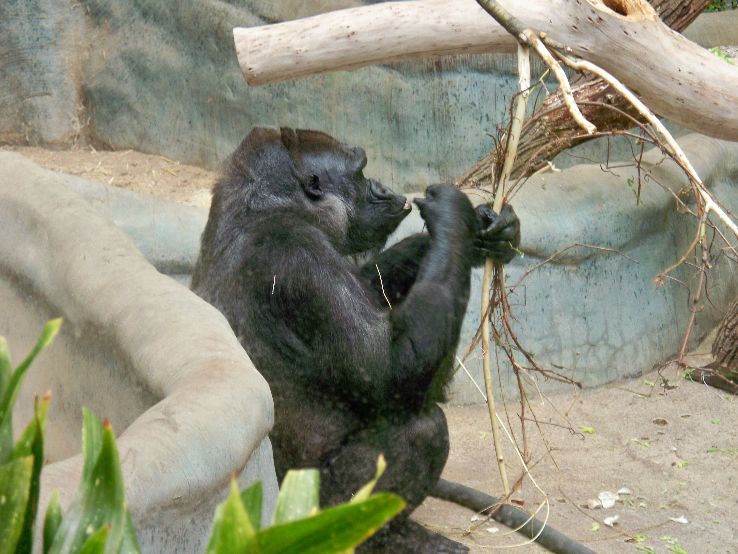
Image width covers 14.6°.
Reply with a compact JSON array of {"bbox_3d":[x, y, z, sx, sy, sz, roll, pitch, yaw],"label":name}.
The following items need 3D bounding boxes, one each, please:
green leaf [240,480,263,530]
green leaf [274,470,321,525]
[{"bbox_3d":[-0.201,0.393,4.800,0.050,0.110,0.025,5,12,11],"label":"green leaf"},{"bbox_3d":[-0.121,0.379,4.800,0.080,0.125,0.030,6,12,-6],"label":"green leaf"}]

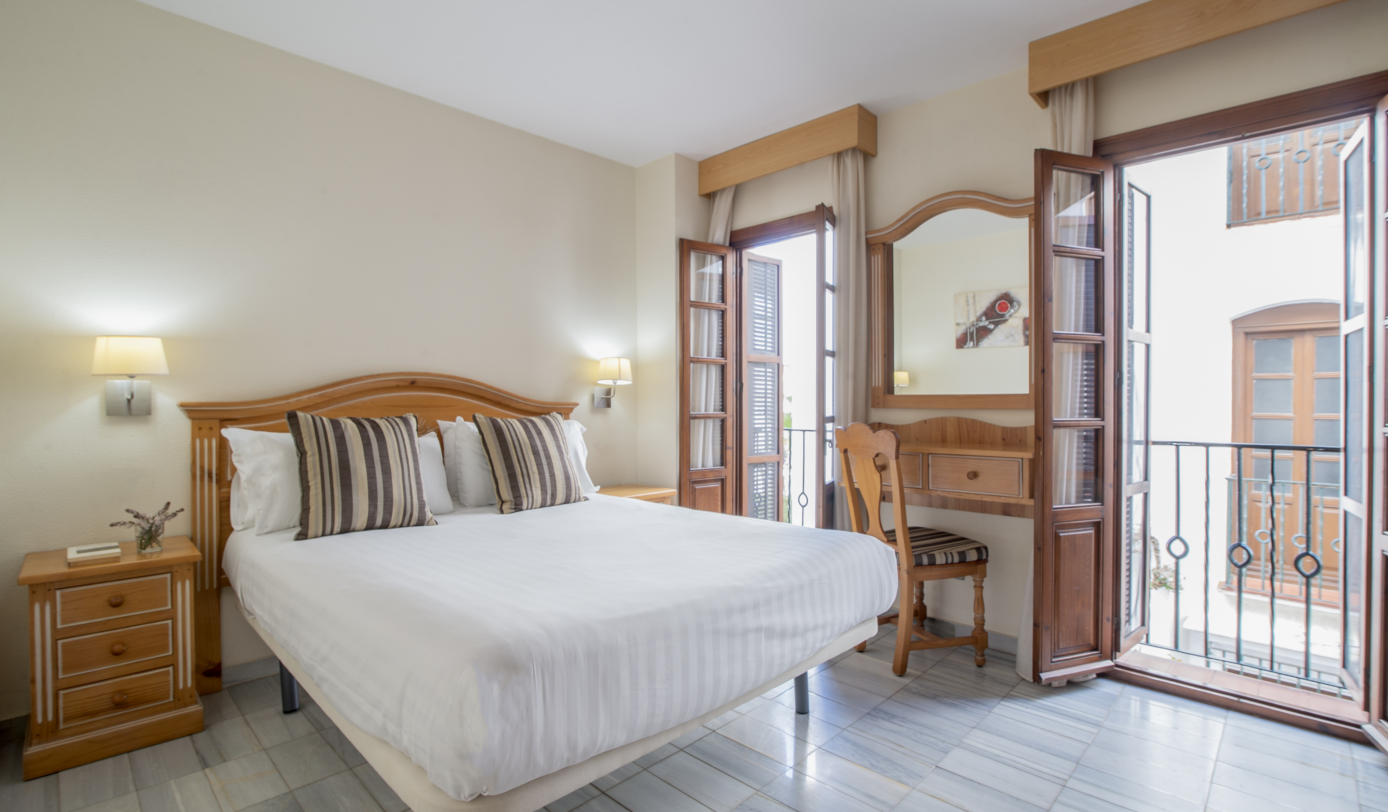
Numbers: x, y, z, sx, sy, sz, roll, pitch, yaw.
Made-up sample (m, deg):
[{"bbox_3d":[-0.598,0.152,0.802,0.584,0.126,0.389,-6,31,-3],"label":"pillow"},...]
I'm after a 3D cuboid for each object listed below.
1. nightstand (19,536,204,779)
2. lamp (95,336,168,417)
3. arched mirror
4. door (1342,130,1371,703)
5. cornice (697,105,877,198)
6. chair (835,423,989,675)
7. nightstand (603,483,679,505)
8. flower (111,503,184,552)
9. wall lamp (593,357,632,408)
[{"bbox_3d":[-1.925,0.796,2.055,0.425,0.592,0.335,0,1,-44],"label":"nightstand"},{"bbox_3d":[-1.929,-0.103,2.113,0.200,0.280,0.235,0,1,-44],"label":"lamp"},{"bbox_3d":[1.194,-0.488,2.852,0.840,1.020,0.050,0,1,44],"label":"arched mirror"},{"bbox_3d":[2.345,0.028,2.179,0.040,1.960,0.345,0,1,36],"label":"door"},{"bbox_3d":[0.481,-1.365,3.427,1.055,0.205,0.195,0,1,44],"label":"cornice"},{"bbox_3d":[0.967,0.584,2.731,0.523,1.005,0.481,0,1,-21],"label":"chair"},{"bbox_3d":[-0.383,0.783,3.564,0.425,0.592,0.335,0,1,-44],"label":"nightstand"},{"bbox_3d":[-1.886,0.421,2.131,0.190,0.160,0.150,0,1,-44],"label":"flower"},{"bbox_3d":[-0.463,-0.121,3.548,0.200,0.280,0.235,0,1,-44],"label":"wall lamp"}]

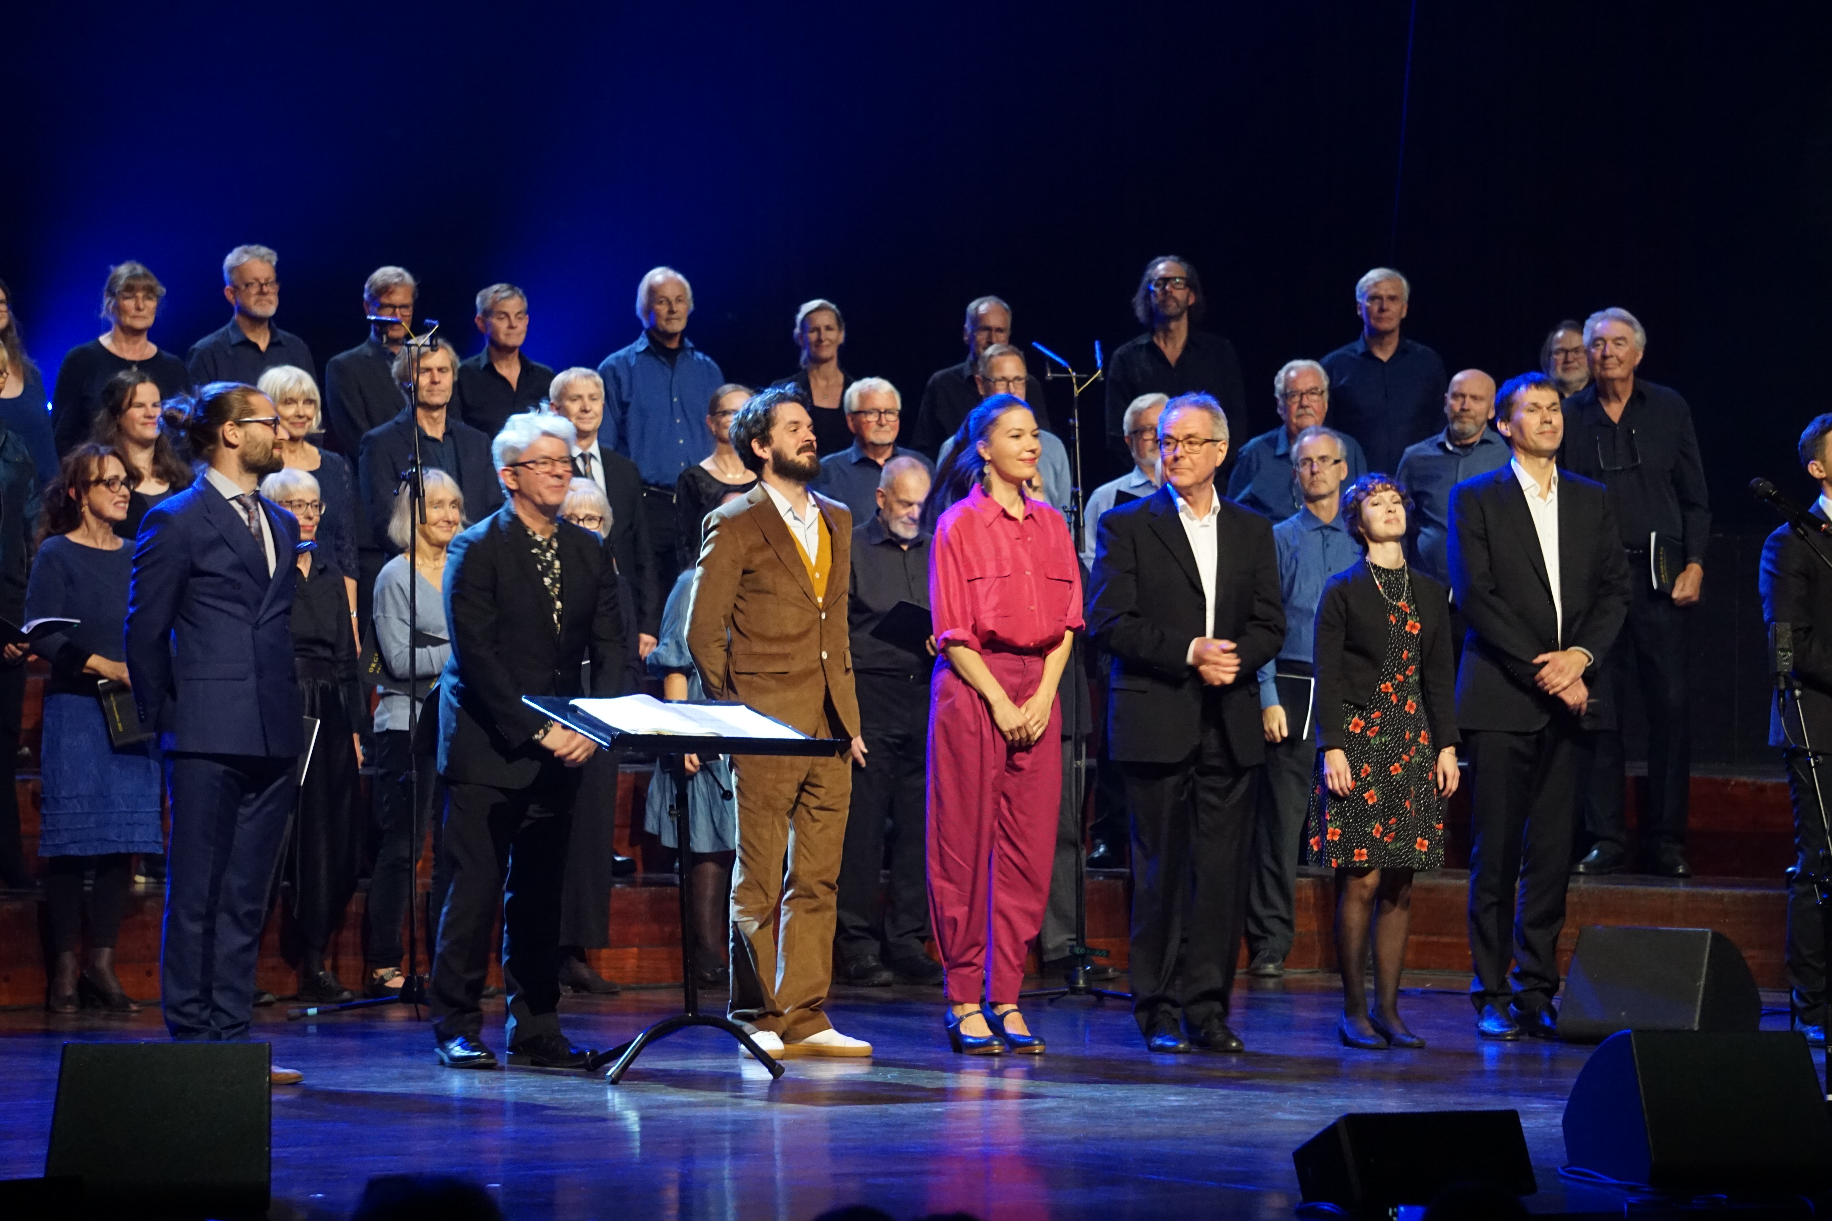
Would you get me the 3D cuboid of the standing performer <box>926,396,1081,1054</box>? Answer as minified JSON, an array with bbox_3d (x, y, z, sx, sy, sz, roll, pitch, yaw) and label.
[{"bbox_3d":[0.235,0.309,19.600,0.430,1.783,0.330,0,1,-32],"label":"standing performer"}]

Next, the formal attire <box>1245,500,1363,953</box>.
[{"bbox_3d":[1.268,0.401,23.150,0.480,1.460,0.300,0,0,-3],"label":"formal attire"}]

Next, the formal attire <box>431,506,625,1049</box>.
[{"bbox_3d":[-1.032,0.443,19.190,0.480,1.440,0.360,0,0,-33],"label":"formal attire"}]

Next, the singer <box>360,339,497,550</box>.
[{"bbox_3d":[-1.600,0.001,23.800,0.500,1.760,0.340,0,0,-13],"label":"singer"}]

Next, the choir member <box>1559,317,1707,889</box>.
[{"bbox_3d":[2.354,-0.061,23.700,0.530,1.870,0.360,0,0,12],"label":"choir member"}]

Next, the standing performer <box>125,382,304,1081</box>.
[{"bbox_3d":[-1.805,0.300,18.600,0.380,1.790,0.480,0,0,42],"label":"standing performer"}]

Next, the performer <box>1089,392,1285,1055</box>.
[{"bbox_3d":[0.751,0.303,20.000,0.540,1.819,0.390,0,0,-25],"label":"performer"}]

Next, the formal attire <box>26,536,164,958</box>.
[{"bbox_3d":[-2.455,0.410,21.700,0.450,1.270,0.340,0,0,-25],"label":"formal attire"}]

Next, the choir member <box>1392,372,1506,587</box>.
[{"bbox_3d":[1.878,0.025,24.600,0.520,1.720,0.340,0,0,3],"label":"choir member"}]

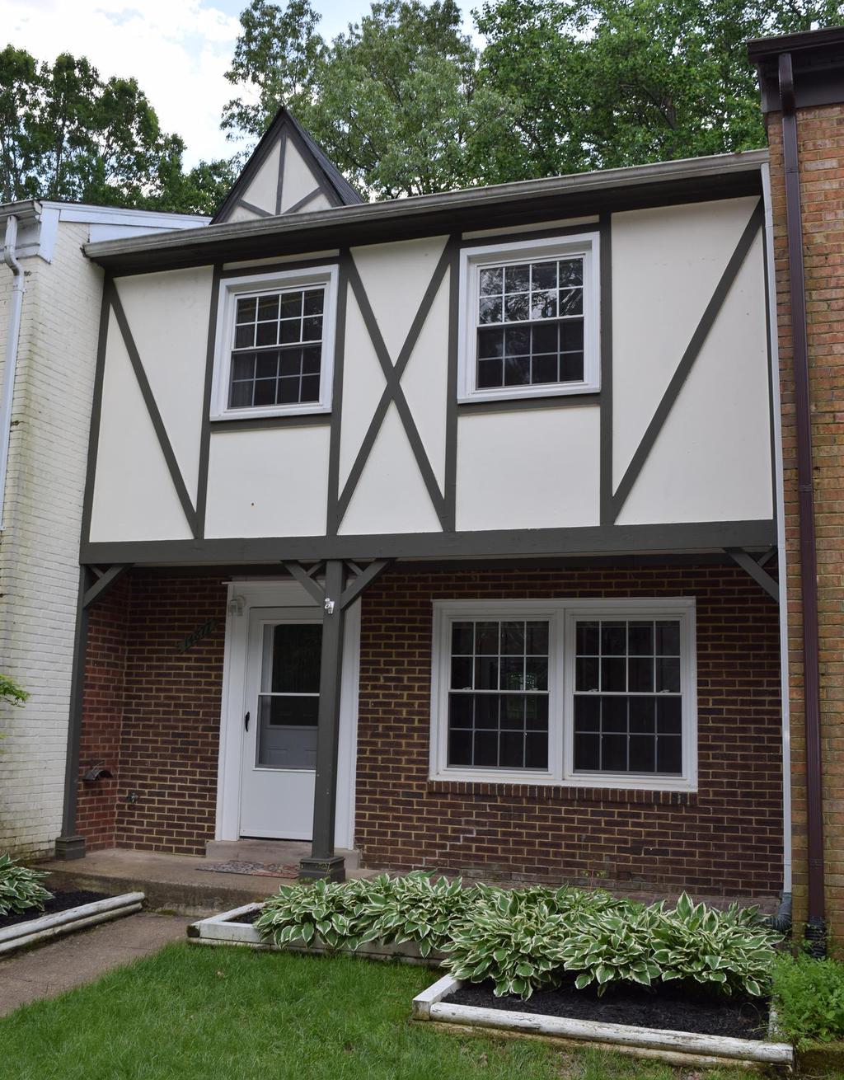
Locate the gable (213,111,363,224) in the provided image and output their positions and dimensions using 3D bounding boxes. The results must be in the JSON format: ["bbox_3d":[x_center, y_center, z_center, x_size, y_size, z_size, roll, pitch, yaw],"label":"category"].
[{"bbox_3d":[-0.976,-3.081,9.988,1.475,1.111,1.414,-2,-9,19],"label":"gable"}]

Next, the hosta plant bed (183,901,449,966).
[{"bbox_3d":[-0.538,2.634,7.237,1.858,0.167,0.838,-2,-9,19],"label":"hosta plant bed"}]

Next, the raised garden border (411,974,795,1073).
[{"bbox_3d":[0.953,2.492,5.647,1.940,0.160,0.950,-2,-10,19],"label":"raised garden border"}]

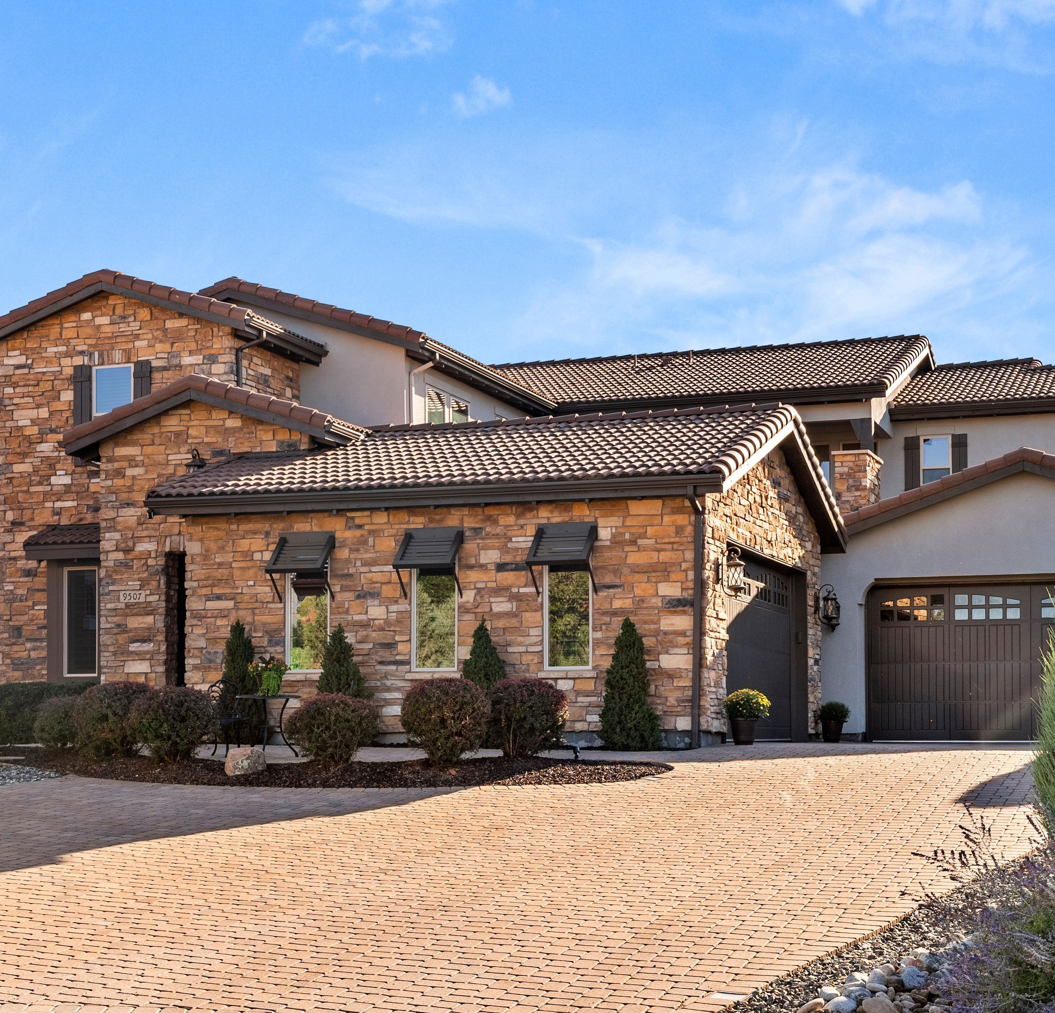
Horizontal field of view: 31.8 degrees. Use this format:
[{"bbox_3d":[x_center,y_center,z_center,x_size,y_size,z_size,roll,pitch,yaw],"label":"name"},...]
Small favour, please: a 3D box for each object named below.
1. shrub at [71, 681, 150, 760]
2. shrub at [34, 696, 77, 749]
[{"bbox_3d":[-4.696,2.415,21.000,0.900,0.880,0.900,0,-2,0],"label":"shrub"},{"bbox_3d":[-6.044,2.767,23.800,0.660,0.680,0.660,-1,-2,20],"label":"shrub"}]

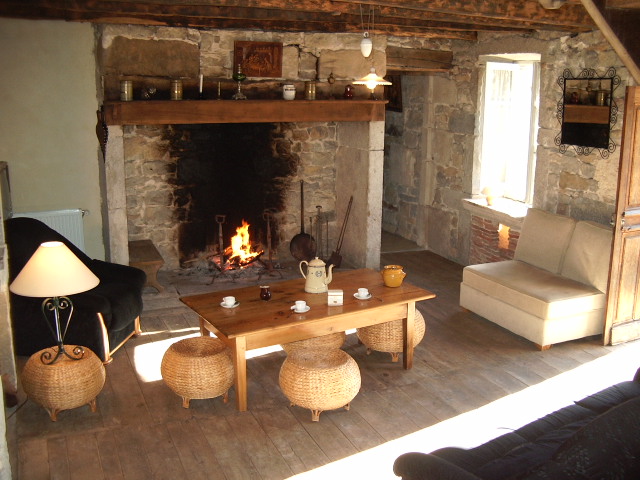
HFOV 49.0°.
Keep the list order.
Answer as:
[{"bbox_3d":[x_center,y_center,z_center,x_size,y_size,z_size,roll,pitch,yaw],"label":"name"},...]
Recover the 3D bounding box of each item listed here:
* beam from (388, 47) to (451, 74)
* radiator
[{"bbox_3d":[1.026,-1.969,7.718,0.883,0.233,0.223,-5,14,-21],"label":"beam"},{"bbox_3d":[-2.594,0.022,6.791,0.642,0.616,0.091,-5,14,-21],"label":"radiator"}]

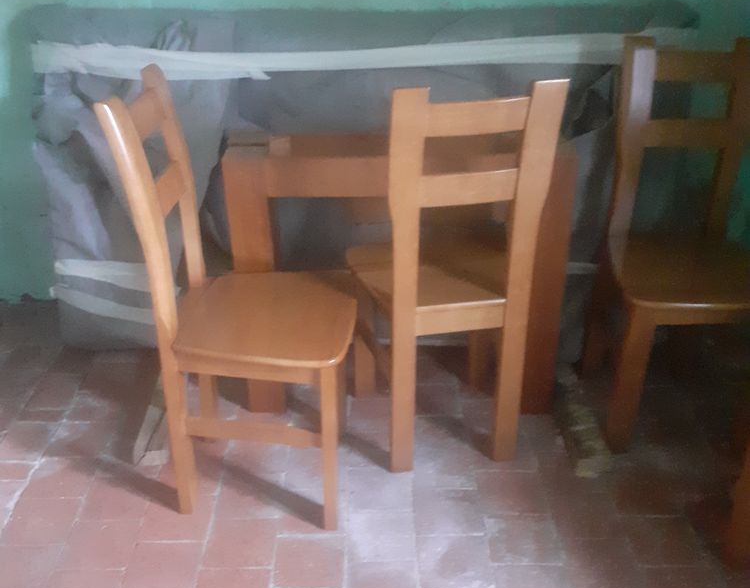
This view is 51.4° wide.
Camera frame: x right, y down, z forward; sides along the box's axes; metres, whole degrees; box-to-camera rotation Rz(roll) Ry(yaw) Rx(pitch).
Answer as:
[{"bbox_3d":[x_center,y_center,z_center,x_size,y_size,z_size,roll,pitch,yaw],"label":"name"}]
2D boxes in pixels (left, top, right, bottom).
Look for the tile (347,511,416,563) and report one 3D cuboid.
[{"bbox_3d":[0.013,0.557,1.786,0.155,0.015,0.148,-1,27,0],"label":"tile"}]

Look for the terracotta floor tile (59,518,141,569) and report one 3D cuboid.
[{"bbox_3d":[-0.627,0.580,1.787,0.156,0.016,0.150,0,28,0],"label":"terracotta floor tile"}]

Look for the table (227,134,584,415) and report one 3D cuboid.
[{"bbox_3d":[0.069,-0.059,2.164,0.850,0.738,0.292,0,27,2],"label":"table"}]

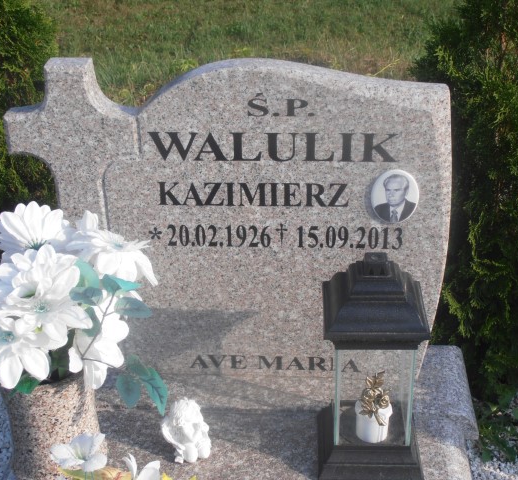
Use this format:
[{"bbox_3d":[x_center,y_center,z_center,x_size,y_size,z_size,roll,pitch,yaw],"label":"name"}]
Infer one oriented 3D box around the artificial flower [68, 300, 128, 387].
[{"bbox_3d":[-0.234,0.150,1.530,0.085,0.118,0.050,-26,14,-39],"label":"artificial flower"}]

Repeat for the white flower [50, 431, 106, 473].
[{"bbox_3d":[-0.254,0.301,1.490,0.078,0.050,0.050,-1,60,-1],"label":"white flower"}]

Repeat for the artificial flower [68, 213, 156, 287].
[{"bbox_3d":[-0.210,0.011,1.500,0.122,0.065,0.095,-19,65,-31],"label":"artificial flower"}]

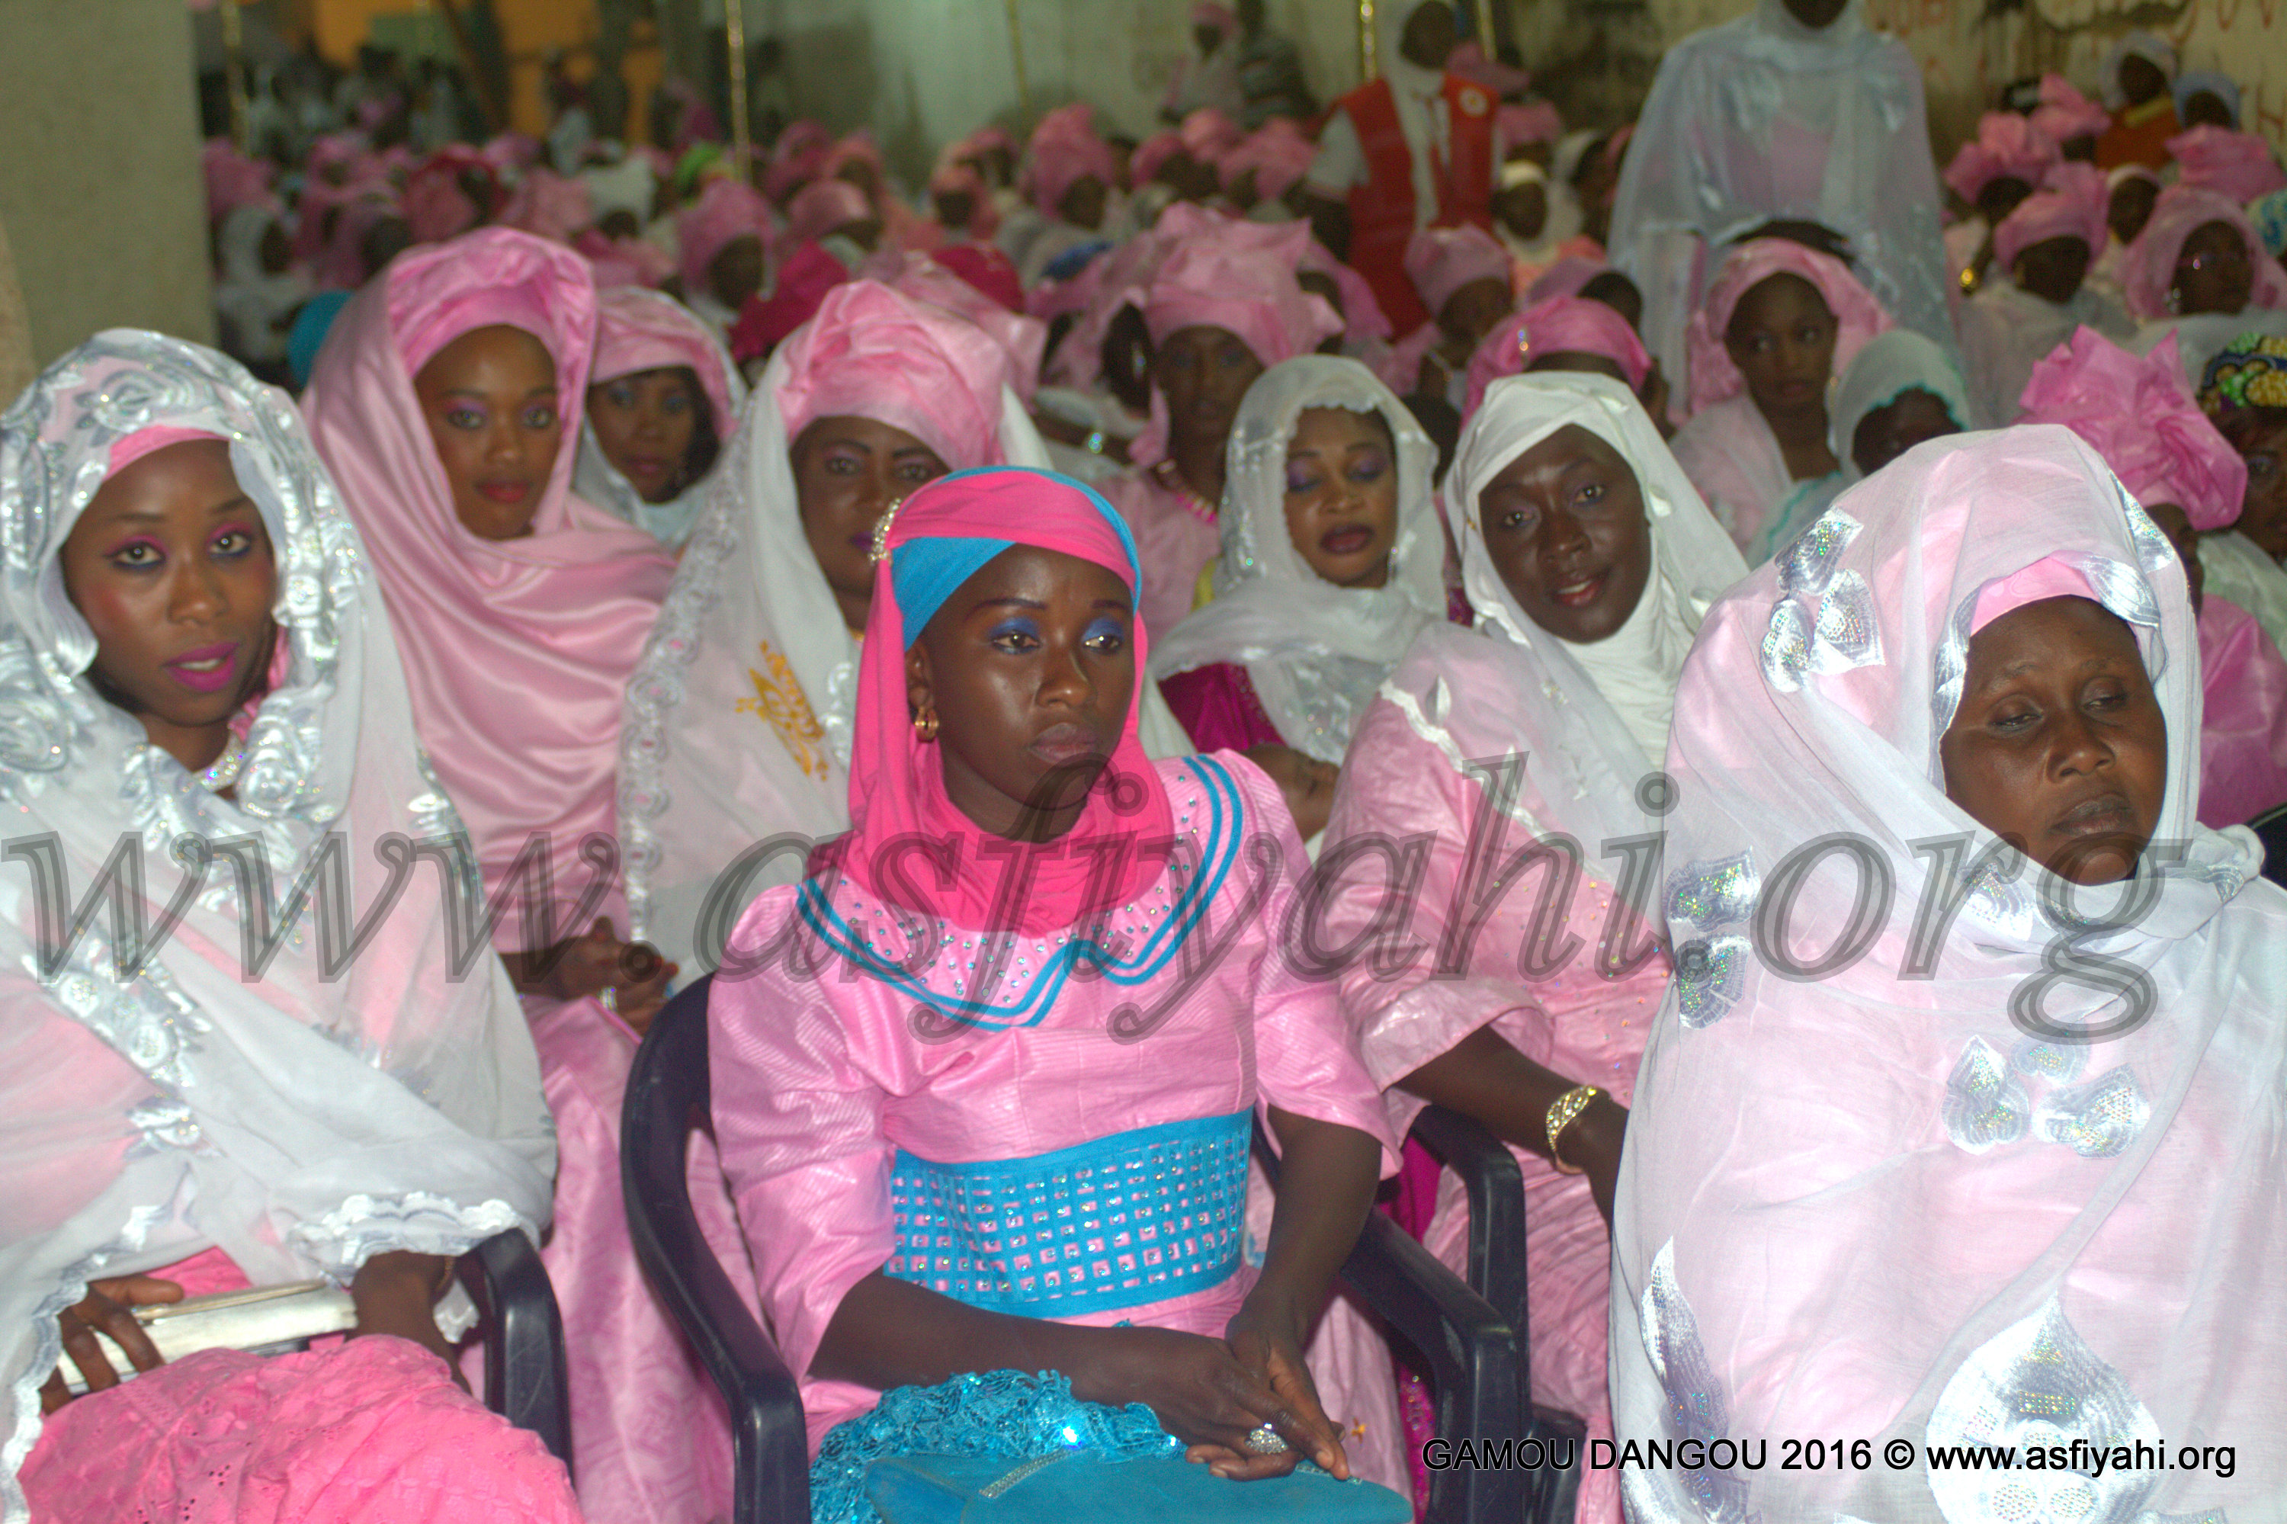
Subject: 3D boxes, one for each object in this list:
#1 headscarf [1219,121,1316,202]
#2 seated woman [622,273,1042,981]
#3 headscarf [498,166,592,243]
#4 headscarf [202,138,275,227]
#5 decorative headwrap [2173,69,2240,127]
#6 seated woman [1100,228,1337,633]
[{"bbox_3d":[0.398,-1.922,12.000,0.290,0.250,0.280,-5,10,-20],"label":"headscarf"},{"bbox_3d":[-0.201,0.255,3.385,0.550,1.330,0.800,-4,10,-12],"label":"seated woman"},{"bbox_3d":[-1.781,-1.655,11.200,0.300,0.270,0.280,-5,10,-20],"label":"headscarf"},{"bbox_3d":[-2.469,-1.575,10.200,0.220,0.250,0.250,-9,11,-30],"label":"headscarf"},{"bbox_3d":[2.837,-1.754,10.000,0.190,0.210,0.210,-1,10,8],"label":"decorative headwrap"},{"bbox_3d":[0.158,0.012,4.668,0.520,1.320,0.750,-4,10,-8],"label":"seated woman"}]

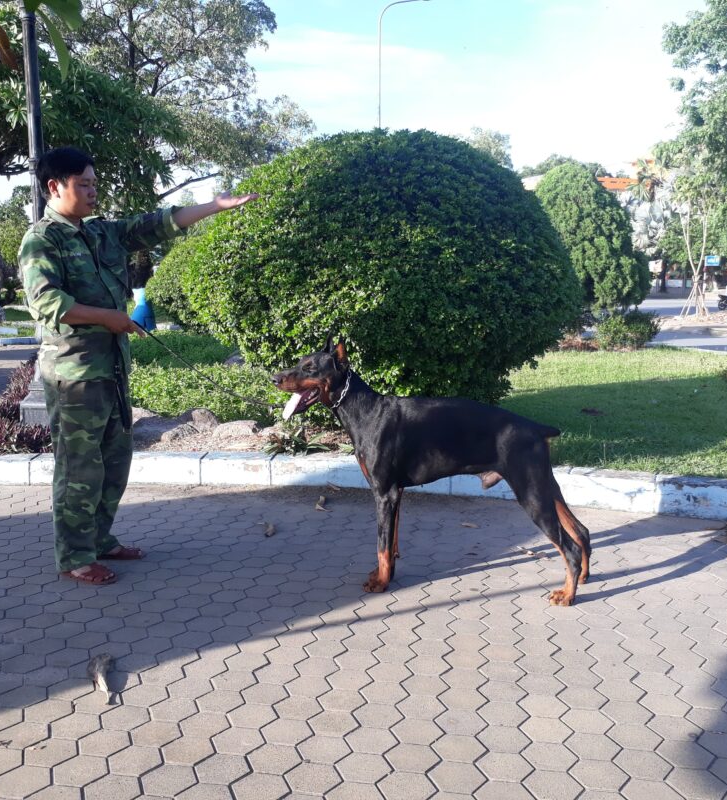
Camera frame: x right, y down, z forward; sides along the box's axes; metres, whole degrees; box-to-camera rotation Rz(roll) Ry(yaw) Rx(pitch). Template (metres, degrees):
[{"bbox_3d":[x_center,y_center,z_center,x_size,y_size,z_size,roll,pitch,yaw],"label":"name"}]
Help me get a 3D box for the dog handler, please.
[{"bbox_3d":[-0.887,-0.139,3.303,0.740,1.675,0.570,4,9,25],"label":"dog handler"}]

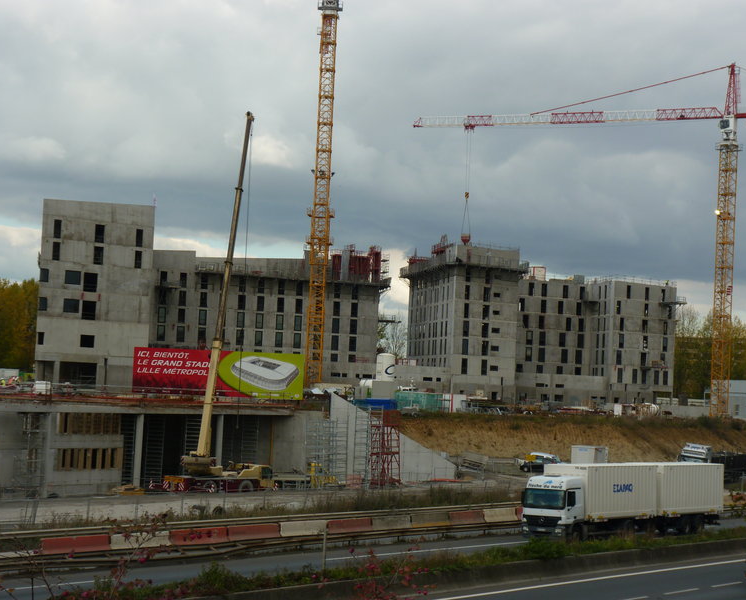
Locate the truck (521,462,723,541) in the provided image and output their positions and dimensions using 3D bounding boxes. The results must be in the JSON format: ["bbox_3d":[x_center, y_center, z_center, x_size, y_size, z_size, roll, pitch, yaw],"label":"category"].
[{"bbox_3d":[14.133,11.027,91.944,2.550,3.870,18.180,0,-4,38],"label":"truck"}]

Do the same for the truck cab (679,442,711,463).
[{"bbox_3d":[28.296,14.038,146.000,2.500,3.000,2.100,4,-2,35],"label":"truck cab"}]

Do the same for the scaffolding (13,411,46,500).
[{"bbox_3d":[-20.995,9.501,102.000,1.200,5.100,1.700,1,-4,32],"label":"scaffolding"}]

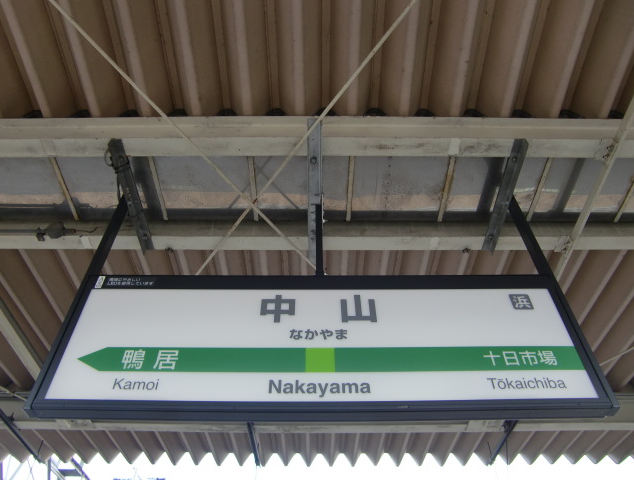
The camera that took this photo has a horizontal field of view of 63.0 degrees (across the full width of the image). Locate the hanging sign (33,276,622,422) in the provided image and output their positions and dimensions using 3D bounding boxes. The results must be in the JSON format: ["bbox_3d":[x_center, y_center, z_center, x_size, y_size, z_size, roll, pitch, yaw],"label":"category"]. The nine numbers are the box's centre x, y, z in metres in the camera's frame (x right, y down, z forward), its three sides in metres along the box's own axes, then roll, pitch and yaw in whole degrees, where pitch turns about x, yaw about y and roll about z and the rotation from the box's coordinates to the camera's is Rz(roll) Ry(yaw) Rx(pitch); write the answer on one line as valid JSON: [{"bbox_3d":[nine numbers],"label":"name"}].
[{"bbox_3d":[0.025,0.416,2.146,2.144,0.679,0.097,0,-48,-1],"label":"hanging sign"}]

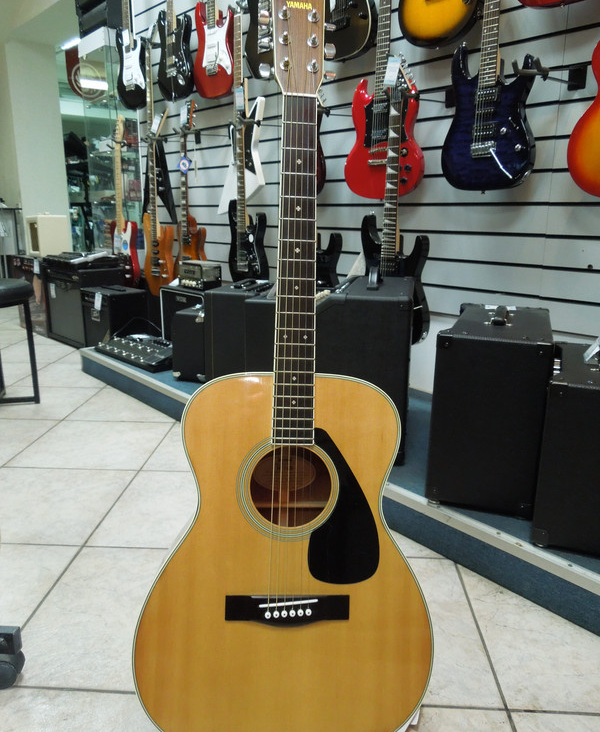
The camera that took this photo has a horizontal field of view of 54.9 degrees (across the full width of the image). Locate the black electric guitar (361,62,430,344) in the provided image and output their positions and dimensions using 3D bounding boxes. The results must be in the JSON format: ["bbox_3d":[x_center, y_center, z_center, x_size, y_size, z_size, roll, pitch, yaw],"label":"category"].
[{"bbox_3d":[0.312,-0.500,1.897,0.320,0.926,0.075,15,21,42],"label":"black electric guitar"}]

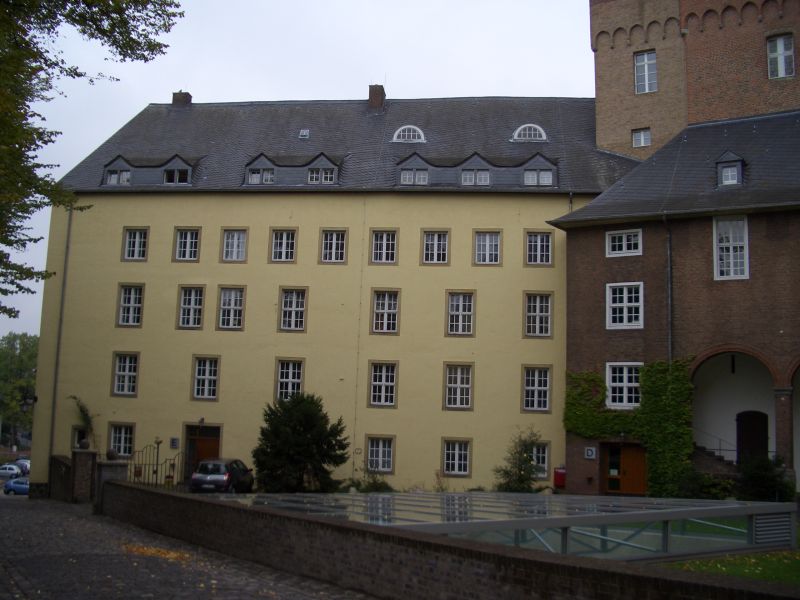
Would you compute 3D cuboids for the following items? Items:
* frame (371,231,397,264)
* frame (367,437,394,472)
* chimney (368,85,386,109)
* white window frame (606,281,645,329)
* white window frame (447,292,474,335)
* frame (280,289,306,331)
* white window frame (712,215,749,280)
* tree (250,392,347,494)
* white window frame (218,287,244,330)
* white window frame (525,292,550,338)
[{"bbox_3d":[-0.732,-2.534,38.682,1.120,1.540,0.150,1,-7,8],"label":"frame"},{"bbox_3d":[-0.938,7.334,38.398,1.141,1.525,0.130,1,-7,8],"label":"frame"},{"bbox_3d":[-1.284,-11.584,47.148,0.875,1.465,1.100,1,-7,8],"label":"chimney"},{"bbox_3d":[10.117,0.262,36.413,1.683,2.063,0.130,-2,-8,33],"label":"white window frame"},{"bbox_3d":[2.996,0.667,39.777,1.156,2.030,0.150,1,-7,8],"label":"white window frame"},{"bbox_3d":[-5.250,0.457,39.859,1.148,2.018,0.130,1,-7,8],"label":"frame"},{"bbox_3d":[14.054,-2.213,34.327,1.377,2.749,0.150,-2,-8,32],"label":"white window frame"},{"bbox_3d":[-4.592,6.577,36.320,4.300,4.860,4.100,1,-7,8],"label":"tree"},{"bbox_3d":[-8.391,0.396,40.321,1.152,1.979,0.130,1,-7,8],"label":"white window frame"},{"bbox_3d":[6.390,0.733,37.269,1.120,1.970,0.150,1,-7,8],"label":"white window frame"}]

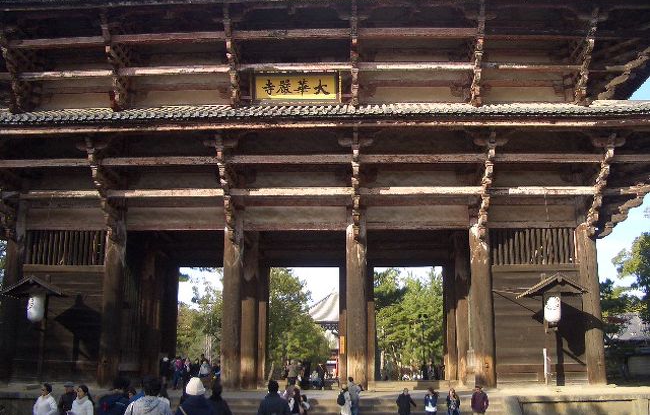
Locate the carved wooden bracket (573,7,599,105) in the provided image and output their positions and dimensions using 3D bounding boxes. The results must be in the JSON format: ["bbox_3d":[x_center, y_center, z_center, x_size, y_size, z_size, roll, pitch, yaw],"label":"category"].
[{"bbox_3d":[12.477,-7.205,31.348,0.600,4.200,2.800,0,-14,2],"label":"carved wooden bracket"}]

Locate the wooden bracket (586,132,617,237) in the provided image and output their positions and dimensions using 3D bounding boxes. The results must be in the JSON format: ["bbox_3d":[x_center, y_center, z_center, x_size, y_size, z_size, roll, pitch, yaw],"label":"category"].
[{"bbox_3d":[12.657,-0.892,30.034,0.500,3.900,4.250,0,-15,2],"label":"wooden bracket"}]

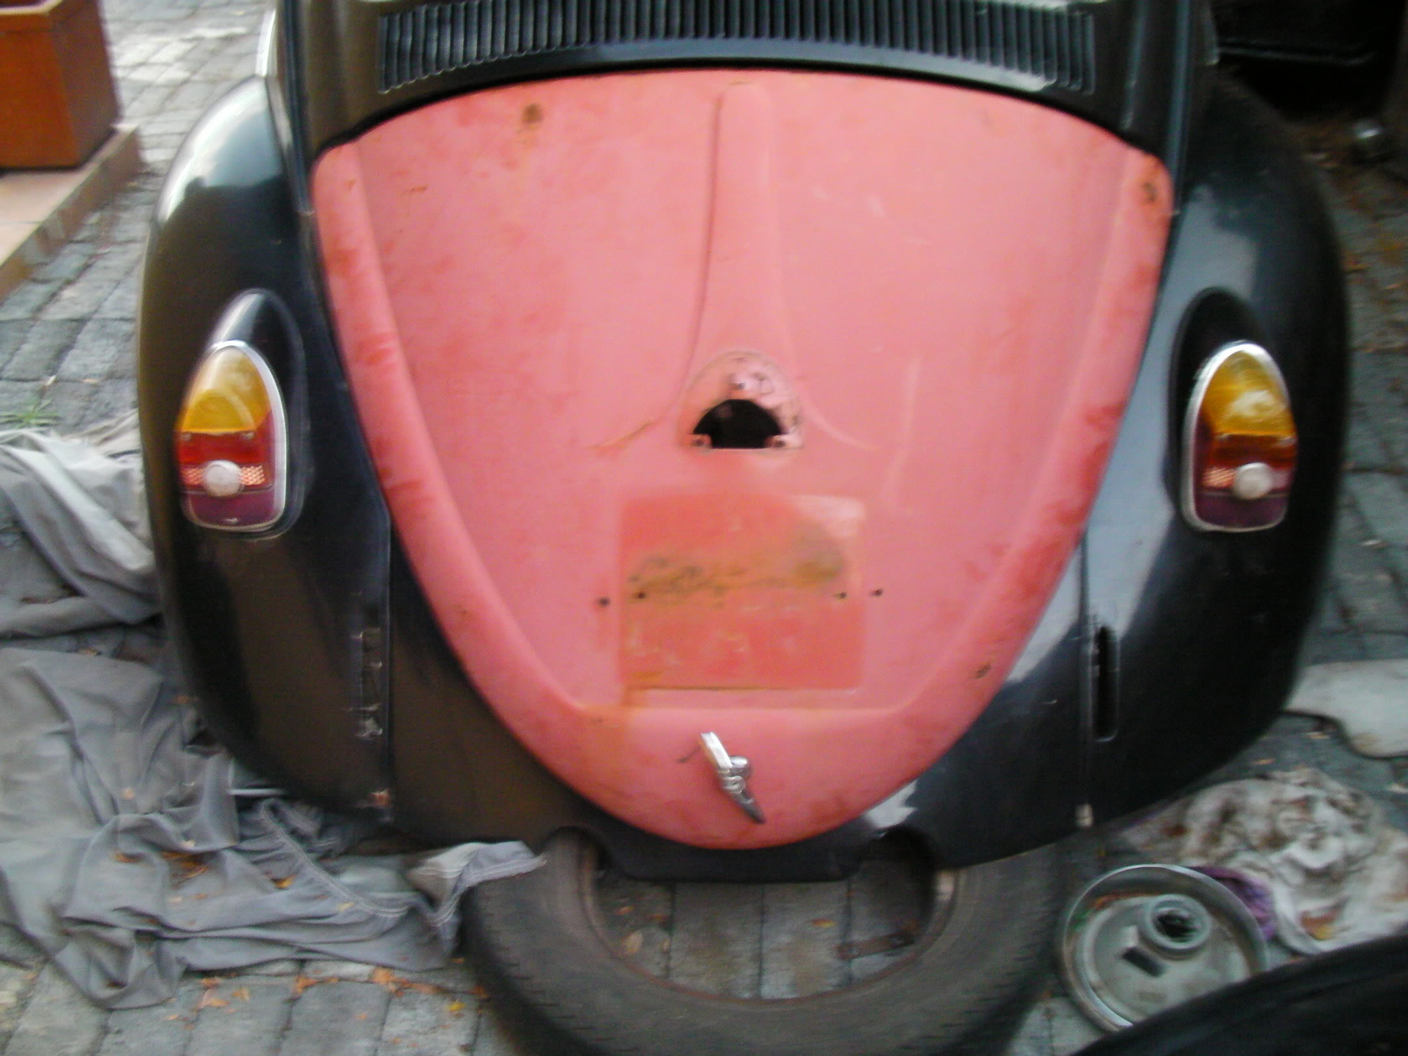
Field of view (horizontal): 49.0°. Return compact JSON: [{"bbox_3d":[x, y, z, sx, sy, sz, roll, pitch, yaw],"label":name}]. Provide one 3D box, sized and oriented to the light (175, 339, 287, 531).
[{"bbox_3d":[-0.466,-0.092,1.535,0.106,0.190,0.050,3,20,4],"label":"light"}]

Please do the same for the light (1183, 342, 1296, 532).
[{"bbox_3d":[0.529,-0.092,1.535,0.106,0.190,0.050,-2,20,-2],"label":"light"}]

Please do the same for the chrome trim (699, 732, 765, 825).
[{"bbox_3d":[0.027,0.234,1.450,0.030,0.102,0.040,-26,20,12],"label":"chrome trim"}]

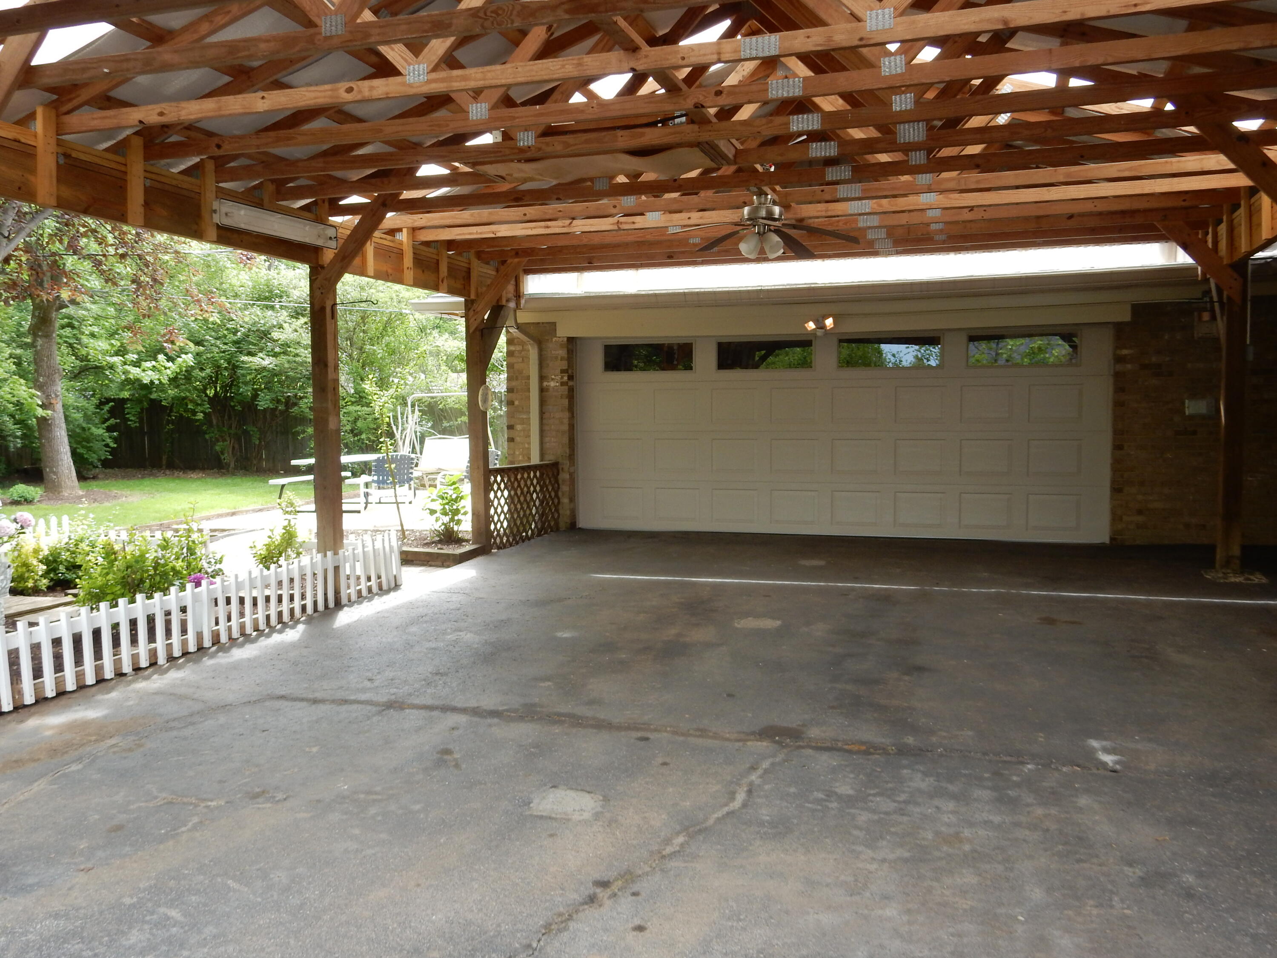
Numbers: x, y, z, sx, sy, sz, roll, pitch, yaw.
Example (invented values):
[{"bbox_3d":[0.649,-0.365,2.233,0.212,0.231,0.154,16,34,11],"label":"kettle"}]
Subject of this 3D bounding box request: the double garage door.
[{"bbox_3d":[1.937,-0.473,11.483,5.450,2.130,0.080,1,4,17],"label":"double garage door"}]

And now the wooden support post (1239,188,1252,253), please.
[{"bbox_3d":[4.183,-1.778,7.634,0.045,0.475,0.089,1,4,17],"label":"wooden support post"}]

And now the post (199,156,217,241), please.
[{"bbox_3d":[-2.563,-1.659,6.616,0.040,0.470,0.089,1,4,17],"label":"post"}]

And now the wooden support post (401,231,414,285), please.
[{"bbox_3d":[-1.853,-1.808,8.944,0.040,0.470,0.089,1,4,17],"label":"wooden support post"}]

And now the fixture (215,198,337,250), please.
[{"bbox_3d":[-2.334,-1.630,7.179,0.085,0.165,1.270,1,5,17],"label":"fixture"}]

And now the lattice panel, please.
[{"bbox_3d":[-1.143,0.245,11.341,0.050,0.740,1.780,1,4,17],"label":"lattice panel"}]

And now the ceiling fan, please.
[{"bbox_3d":[0.793,-1.616,7.062,1.280,0.420,1.280,1,4,17],"label":"ceiling fan"}]

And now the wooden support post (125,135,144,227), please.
[{"bbox_3d":[-2.741,-1.621,6.034,0.040,0.470,0.089,1,4,17],"label":"wooden support post"}]

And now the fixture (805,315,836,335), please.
[{"bbox_3d":[1.823,-1.536,11.113,0.300,0.200,0.180,1,4,17],"label":"fixture"}]

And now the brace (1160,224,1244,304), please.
[{"bbox_3d":[4.385,-1.740,8.571,0.145,0.965,0.050,-45,-10,15],"label":"brace"}]

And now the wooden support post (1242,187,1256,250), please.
[{"bbox_3d":[4.026,-1.741,7.322,0.040,0.470,0.089,1,4,17],"label":"wooden support post"}]

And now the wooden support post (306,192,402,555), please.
[{"bbox_3d":[-1.949,-0.562,7.848,0.750,2.830,0.180,1,4,17],"label":"wooden support post"}]

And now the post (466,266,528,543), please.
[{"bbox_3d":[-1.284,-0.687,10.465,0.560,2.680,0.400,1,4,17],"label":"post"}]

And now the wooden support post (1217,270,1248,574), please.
[{"bbox_3d":[4.659,-0.454,8.665,0.140,2.370,0.140,1,4,17],"label":"wooden support post"}]

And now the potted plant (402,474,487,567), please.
[{"bbox_3d":[-1.917,0.345,10.196,0.850,0.780,1.150,1,4,17],"label":"potted plant"}]

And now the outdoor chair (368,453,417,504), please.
[{"bbox_3d":[-3.131,0.129,13.824,0.600,0.860,0.650,0,4,0],"label":"outdoor chair"}]

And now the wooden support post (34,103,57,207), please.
[{"bbox_3d":[-2.918,-1.584,5.452,0.040,0.470,0.089,1,4,17],"label":"wooden support post"}]

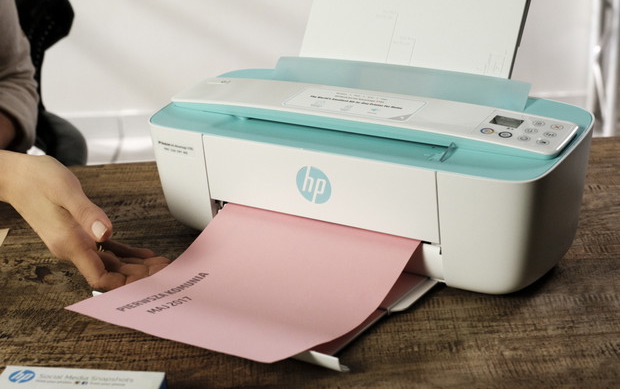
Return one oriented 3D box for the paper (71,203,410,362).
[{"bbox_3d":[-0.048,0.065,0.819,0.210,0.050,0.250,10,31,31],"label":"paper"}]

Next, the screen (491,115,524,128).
[{"bbox_3d":[0.168,-0.062,0.850,0.026,0.004,0.015,12,38,30],"label":"screen"}]

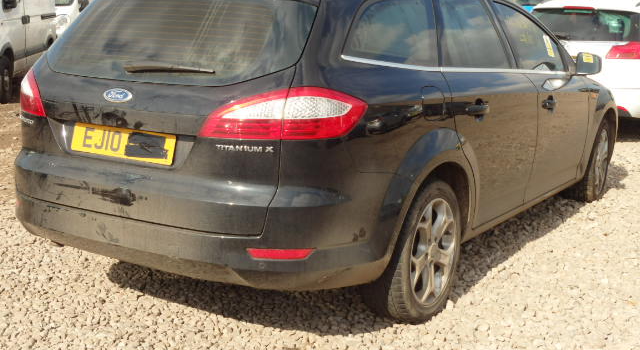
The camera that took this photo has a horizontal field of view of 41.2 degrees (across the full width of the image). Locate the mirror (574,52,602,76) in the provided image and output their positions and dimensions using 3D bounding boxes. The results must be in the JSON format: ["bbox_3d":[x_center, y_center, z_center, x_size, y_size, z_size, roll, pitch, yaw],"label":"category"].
[{"bbox_3d":[1.641,-0.680,5.189,0.190,0.155,0.130,8,13,31],"label":"mirror"}]

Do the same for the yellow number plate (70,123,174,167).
[{"bbox_3d":[-0.747,-0.121,3.227,0.520,0.111,0.015,8,0,31],"label":"yellow number plate"}]

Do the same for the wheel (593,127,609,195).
[{"bbox_3d":[1.908,-0.100,6.066,0.200,0.480,0.480,8,13,31],"label":"wheel"}]

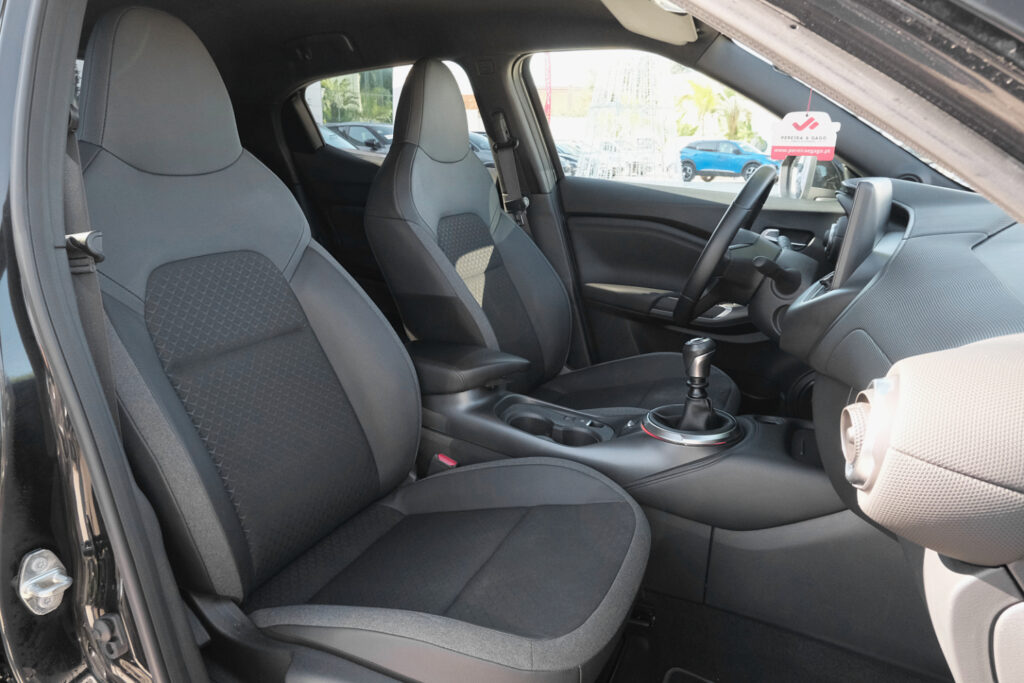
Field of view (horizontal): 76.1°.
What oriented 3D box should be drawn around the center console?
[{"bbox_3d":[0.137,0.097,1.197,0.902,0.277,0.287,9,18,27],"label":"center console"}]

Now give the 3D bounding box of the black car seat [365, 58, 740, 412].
[{"bbox_3d":[0.108,-0.177,1.569,0.902,0.953,0.512,9,18,27],"label":"black car seat"}]

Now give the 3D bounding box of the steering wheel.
[{"bbox_3d":[0.466,-0.184,1.367,0.092,0.364,0.369,32,28,17],"label":"steering wheel"}]

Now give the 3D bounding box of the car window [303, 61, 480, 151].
[{"bbox_3d":[-0.369,-0.695,2.039,0.687,0.297,0.061,9,33,27],"label":"car window"}]

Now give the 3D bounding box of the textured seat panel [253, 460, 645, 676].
[{"bbox_3d":[-0.065,0.330,0.942,0.502,0.164,0.487,1,15,29],"label":"textured seat panel"}]

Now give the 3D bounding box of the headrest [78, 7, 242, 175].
[{"bbox_3d":[-0.553,-0.381,1.006,0.113,0.246,0.256,-8,10,31],"label":"headrest"}]

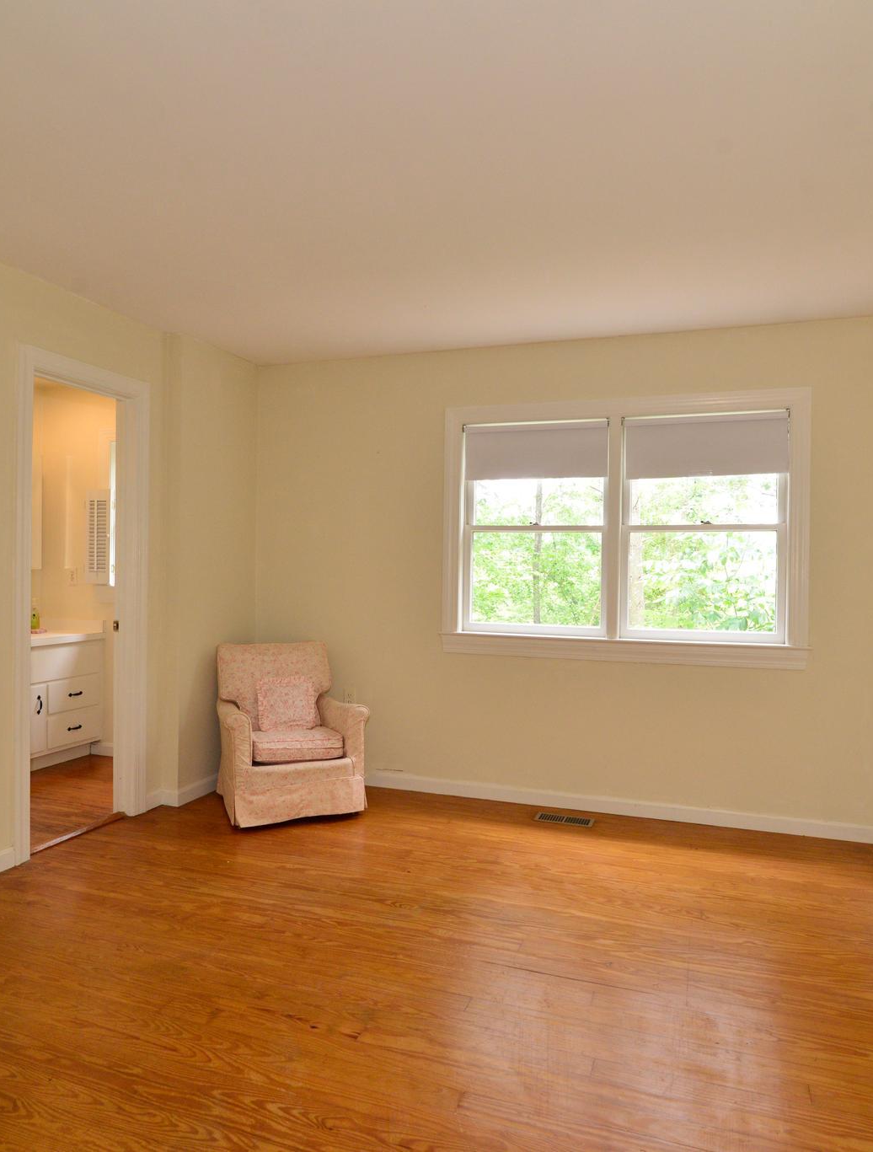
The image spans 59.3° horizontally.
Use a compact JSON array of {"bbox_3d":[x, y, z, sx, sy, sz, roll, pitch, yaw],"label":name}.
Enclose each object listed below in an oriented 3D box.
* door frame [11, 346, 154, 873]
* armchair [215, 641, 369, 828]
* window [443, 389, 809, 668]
[{"bbox_3d":[-1.642,0.116,3.553,0.140,2.155,0.782,1,1,19],"label":"door frame"},{"bbox_3d":[-0.779,0.788,4.029,0.670,0.820,0.680,1,1,-26],"label":"armchair"},{"bbox_3d":[0.914,-0.237,3.949,1.847,1.338,0.110,1,1,19],"label":"window"}]

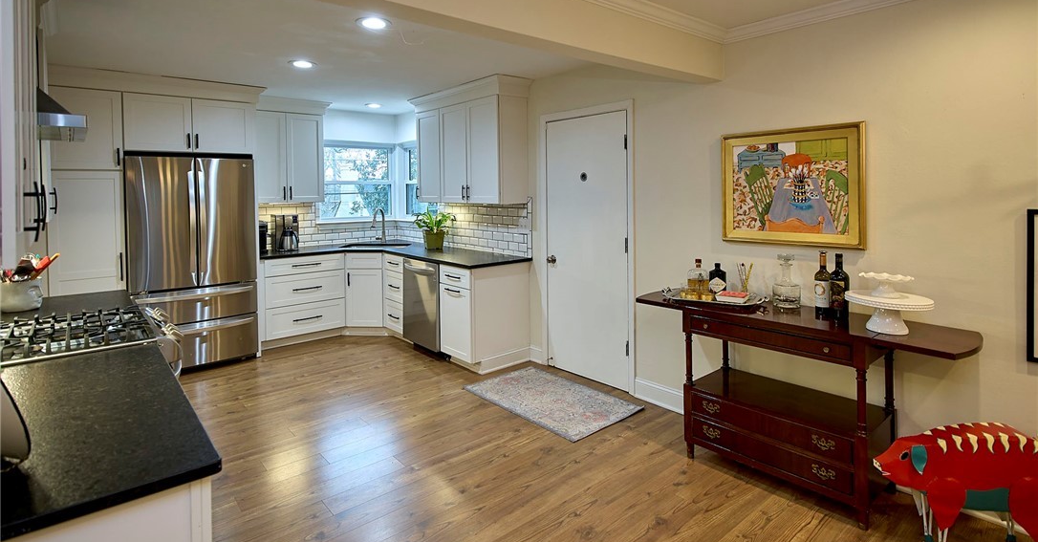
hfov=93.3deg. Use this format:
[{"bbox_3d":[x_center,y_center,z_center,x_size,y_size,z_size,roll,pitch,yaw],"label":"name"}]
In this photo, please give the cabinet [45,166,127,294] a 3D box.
[{"bbox_3d":[-3.409,0.024,3.938,0.444,1.619,0.660,-7,9,-40],"label":"cabinet"}]

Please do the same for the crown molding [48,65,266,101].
[{"bbox_3d":[-2.812,-1.462,3.900,1.425,0.144,0.110,-7,9,-40],"label":"crown molding"}]

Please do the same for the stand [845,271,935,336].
[{"bbox_3d":[1.661,0.134,2.201,0.314,0.260,0.314,-7,9,-40],"label":"stand"}]

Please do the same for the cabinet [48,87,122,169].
[{"bbox_3d":[-3.470,-1.100,3.960,0.440,0.620,0.600,-5,8,-38],"label":"cabinet"}]

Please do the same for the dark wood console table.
[{"bbox_3d":[1.346,0.631,2.544,0.485,0.822,1.475,-7,9,-40],"label":"dark wood console table"}]

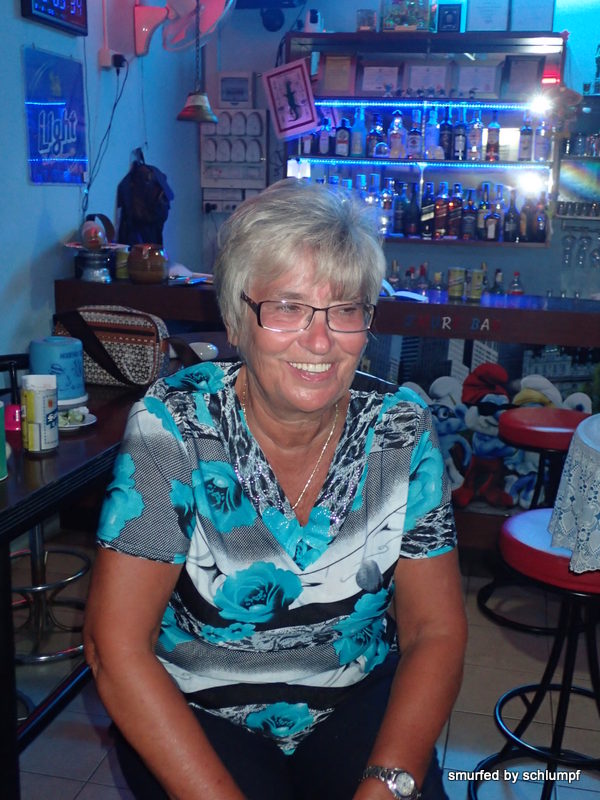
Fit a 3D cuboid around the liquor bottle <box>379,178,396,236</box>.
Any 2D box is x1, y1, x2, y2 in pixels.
[{"bbox_3d":[0.509,-1.119,5.359,0.076,0.321,0.076,3,15,10],"label":"liquor bottle"}]

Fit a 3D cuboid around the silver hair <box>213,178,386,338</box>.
[{"bbox_3d":[-0.001,-0.165,1.070,0.190,0.190,0.215,-3,14,-20],"label":"silver hair"}]

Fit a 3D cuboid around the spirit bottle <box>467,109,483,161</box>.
[{"bbox_3d":[0.924,-1.403,4.898,0.077,0.260,0.077,4,14,12],"label":"spirit bottle"}]

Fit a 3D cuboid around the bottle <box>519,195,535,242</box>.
[{"bbox_3d":[1.232,-0.982,5.012,0.080,0.253,0.080,3,13,9],"label":"bottle"}]

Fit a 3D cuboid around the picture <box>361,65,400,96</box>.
[{"bbox_3d":[0.434,-1.734,5.020,0.240,0.195,0.022,4,8,12],"label":"picture"}]

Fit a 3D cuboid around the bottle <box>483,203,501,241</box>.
[{"bbox_3d":[1.048,-0.975,5.046,0.085,0.206,0.078,3,13,9],"label":"bottle"}]

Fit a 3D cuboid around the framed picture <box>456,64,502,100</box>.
[{"bbox_3d":[0.948,-1.691,4.909,0.250,0.200,0.022,4,8,12],"label":"framed picture"}]

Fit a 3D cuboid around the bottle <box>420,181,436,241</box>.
[{"bbox_3d":[0.708,-1.039,5.091,0.075,0.306,0.075,3,13,9],"label":"bottle"}]

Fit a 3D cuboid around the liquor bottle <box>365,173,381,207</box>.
[{"bbox_3d":[0.405,-1.074,5.099,0.080,0.340,0.080,4,14,12],"label":"liquor bottle"}]

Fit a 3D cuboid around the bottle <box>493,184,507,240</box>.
[{"bbox_3d":[1.094,-1.023,5.068,0.073,0.303,0.073,3,13,9],"label":"bottle"}]

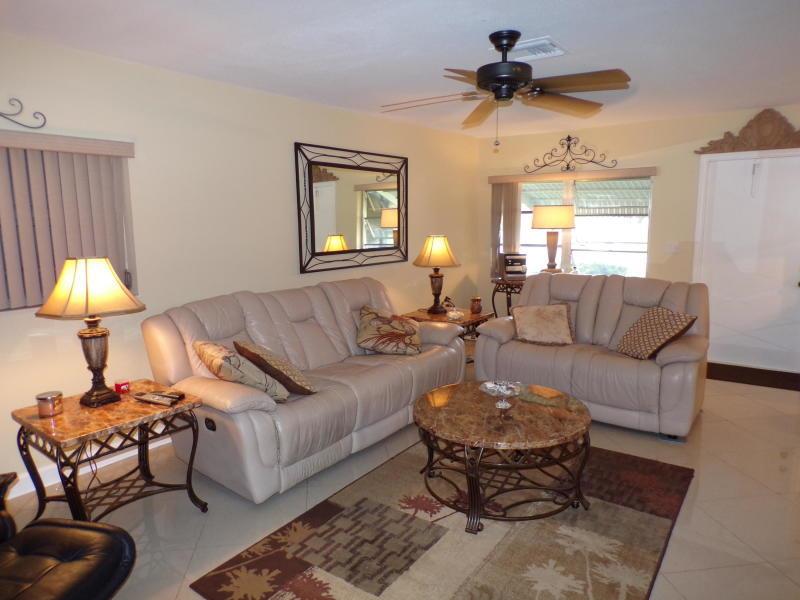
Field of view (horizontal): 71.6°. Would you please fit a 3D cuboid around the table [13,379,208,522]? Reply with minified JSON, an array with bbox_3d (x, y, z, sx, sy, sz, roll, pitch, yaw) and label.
[{"bbox_3d":[-1.447,0.818,2.821,0.620,0.580,0.670,6,11,39],"label":"table"}]

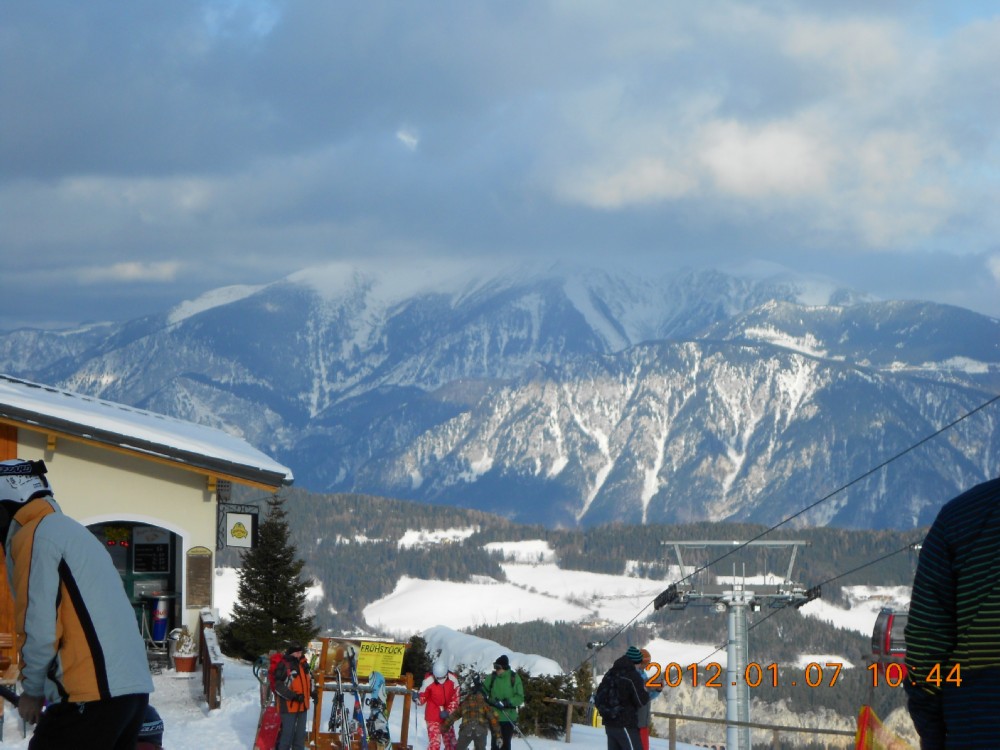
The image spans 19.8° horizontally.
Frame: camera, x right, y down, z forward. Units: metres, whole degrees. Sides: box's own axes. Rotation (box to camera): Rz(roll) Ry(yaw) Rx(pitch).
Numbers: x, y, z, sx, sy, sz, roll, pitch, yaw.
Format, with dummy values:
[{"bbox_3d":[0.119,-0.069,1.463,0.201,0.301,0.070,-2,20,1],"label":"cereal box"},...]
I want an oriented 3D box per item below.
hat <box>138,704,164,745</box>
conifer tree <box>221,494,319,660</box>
[{"bbox_3d":[-1.695,1.650,13.500,0.220,0.190,0.230,0,-1,18],"label":"hat"},{"bbox_3d":[-3.909,3.451,48.500,1.660,2.880,1.660,0,-1,0],"label":"conifer tree"}]

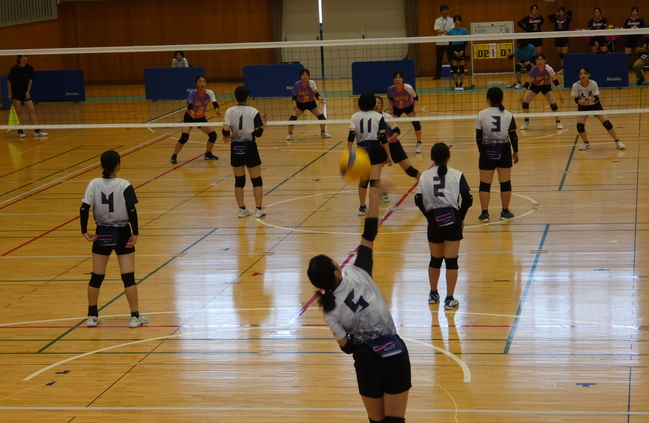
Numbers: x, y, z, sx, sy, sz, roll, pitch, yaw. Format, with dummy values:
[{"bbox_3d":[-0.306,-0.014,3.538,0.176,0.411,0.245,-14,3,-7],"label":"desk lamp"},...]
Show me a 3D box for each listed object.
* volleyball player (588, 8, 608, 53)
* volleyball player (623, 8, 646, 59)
[{"bbox_3d":[6.717,-4.141,39.002,0.500,1.580,0.400,-1,9,8],"label":"volleyball player"},{"bbox_3d":[7.324,-4.006,37.656,0.500,1.617,0.340,-1,9,10],"label":"volleyball player"}]

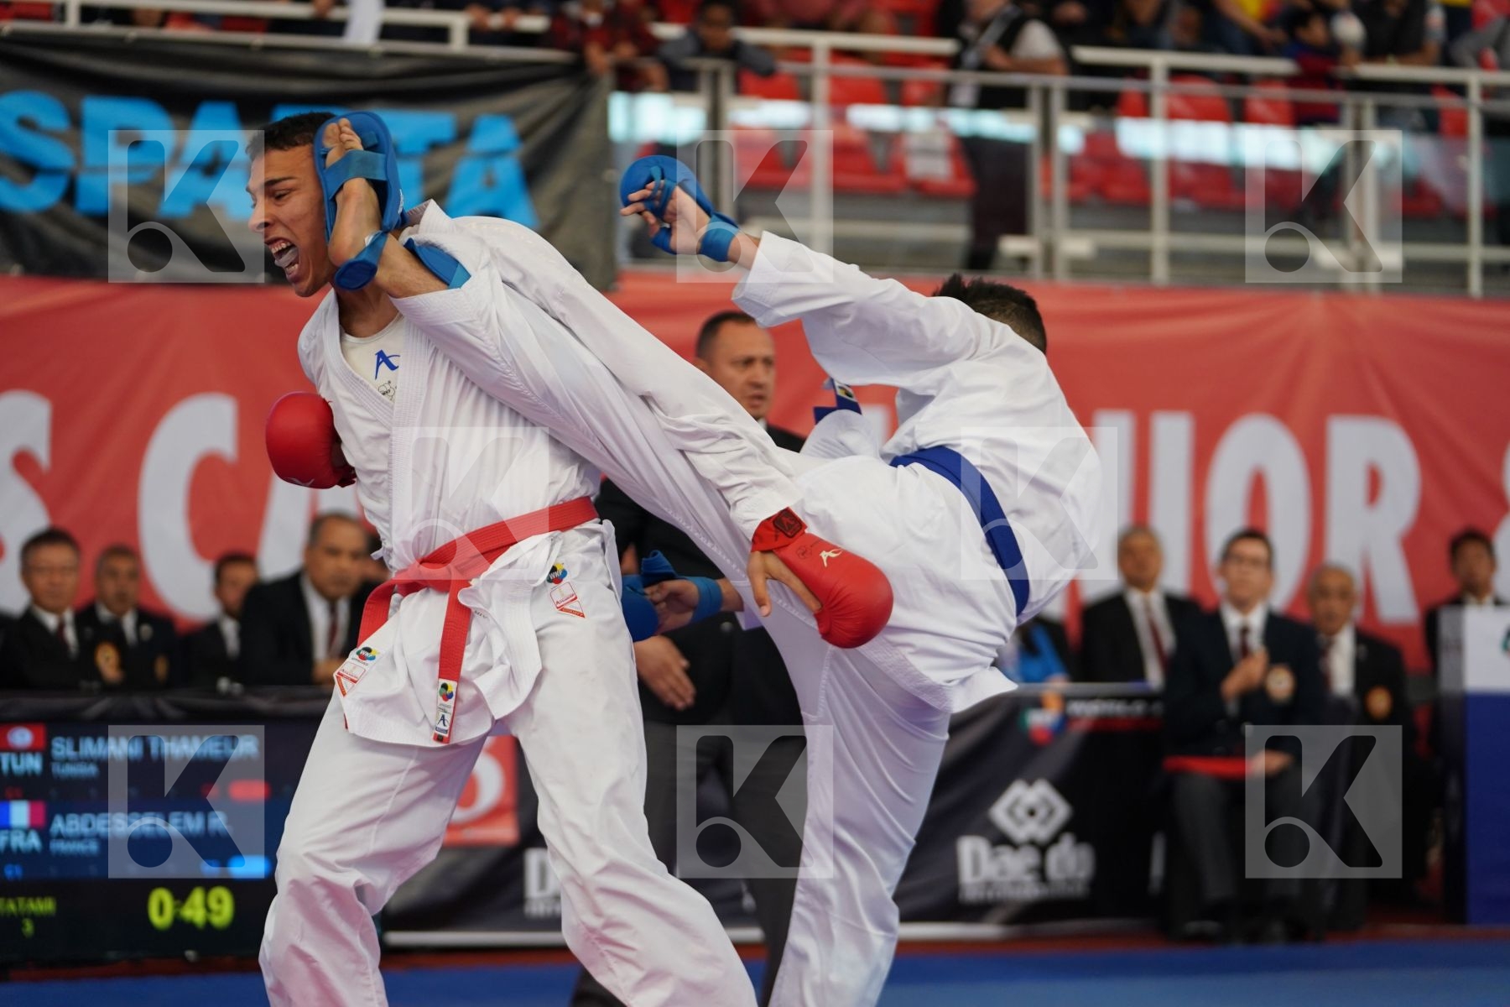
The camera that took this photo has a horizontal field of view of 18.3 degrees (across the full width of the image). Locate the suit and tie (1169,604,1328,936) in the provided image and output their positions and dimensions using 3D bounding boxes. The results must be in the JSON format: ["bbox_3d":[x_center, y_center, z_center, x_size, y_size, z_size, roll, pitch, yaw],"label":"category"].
[{"bbox_3d":[1.544,0.825,14.800,0.510,1.000,0.680,0,-2,2],"label":"suit and tie"}]

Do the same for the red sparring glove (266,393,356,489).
[{"bbox_3d":[-0.641,-0.086,6.950,0.110,0.125,0.210,3,-10,31],"label":"red sparring glove"}]

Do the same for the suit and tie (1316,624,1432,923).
[{"bbox_3d":[1.979,0.892,15.500,0.520,0.970,0.660,-1,-2,13],"label":"suit and tie"}]

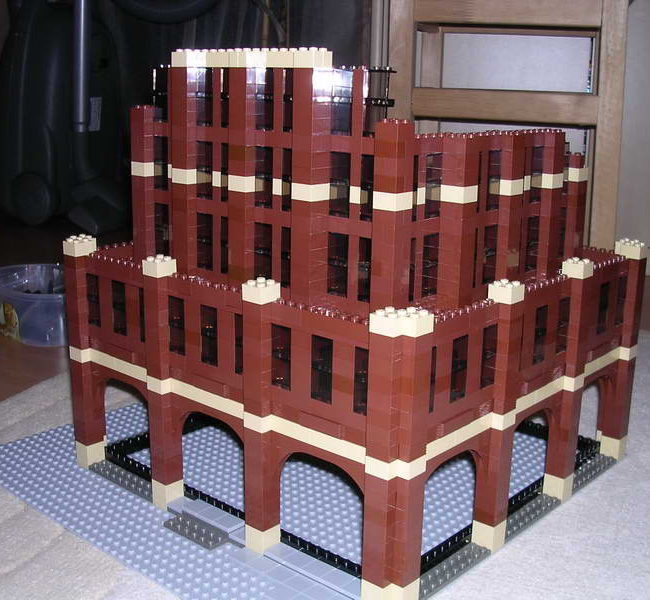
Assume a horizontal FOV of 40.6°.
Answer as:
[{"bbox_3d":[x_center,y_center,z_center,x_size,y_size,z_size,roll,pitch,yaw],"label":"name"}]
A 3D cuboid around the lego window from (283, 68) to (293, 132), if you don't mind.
[{"bbox_3d":[-0.017,-0.120,0.527,0.016,0.038,0.007,13,18,40],"label":"lego window"}]

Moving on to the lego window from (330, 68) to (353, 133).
[{"bbox_3d":[0.012,-0.115,0.512,0.016,0.038,0.007,13,18,40],"label":"lego window"}]

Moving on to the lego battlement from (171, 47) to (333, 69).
[{"bbox_3d":[-0.049,-0.150,0.544,0.128,0.011,0.016,13,19,40],"label":"lego battlement"}]

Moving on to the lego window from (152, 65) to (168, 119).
[{"bbox_3d":[-0.114,-0.145,0.620,0.016,0.038,0.007,13,18,40],"label":"lego window"}]

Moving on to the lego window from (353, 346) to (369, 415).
[{"bbox_3d":[0.025,0.044,0.484,0.016,0.038,0.008,13,19,40],"label":"lego window"}]

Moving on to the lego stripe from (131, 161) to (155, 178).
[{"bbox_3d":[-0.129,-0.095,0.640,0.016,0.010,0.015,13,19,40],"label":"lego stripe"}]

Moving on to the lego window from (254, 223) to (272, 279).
[{"bbox_3d":[-0.037,-0.030,0.566,0.016,0.038,0.007,13,18,40],"label":"lego window"}]

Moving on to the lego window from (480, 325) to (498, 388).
[{"bbox_3d":[0.096,0.034,0.532,0.007,0.038,0.016,13,18,40],"label":"lego window"}]

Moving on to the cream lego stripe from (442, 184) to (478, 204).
[{"bbox_3d":[0.082,-0.065,0.533,0.016,0.010,0.016,13,19,40],"label":"cream lego stripe"}]

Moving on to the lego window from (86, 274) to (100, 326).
[{"bbox_3d":[-0.167,0.000,0.647,0.016,0.038,0.007,13,18,40],"label":"lego window"}]

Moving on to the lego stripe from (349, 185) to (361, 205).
[{"bbox_3d":[0.020,-0.062,0.518,0.008,0.010,0.008,13,19,40],"label":"lego stripe"}]

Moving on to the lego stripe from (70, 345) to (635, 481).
[{"bbox_3d":[0.026,0.038,0.683,0.320,0.010,0.320,13,18,40],"label":"lego stripe"}]

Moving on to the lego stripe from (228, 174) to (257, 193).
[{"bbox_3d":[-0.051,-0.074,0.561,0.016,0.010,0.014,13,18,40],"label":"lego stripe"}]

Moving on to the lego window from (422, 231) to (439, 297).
[{"bbox_3d":[0.061,-0.022,0.539,0.008,0.038,0.016,13,19,40],"label":"lego window"}]

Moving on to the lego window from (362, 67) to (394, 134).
[{"bbox_3d":[0.030,-0.111,0.497,0.016,0.038,0.008,13,19,40],"label":"lego window"}]

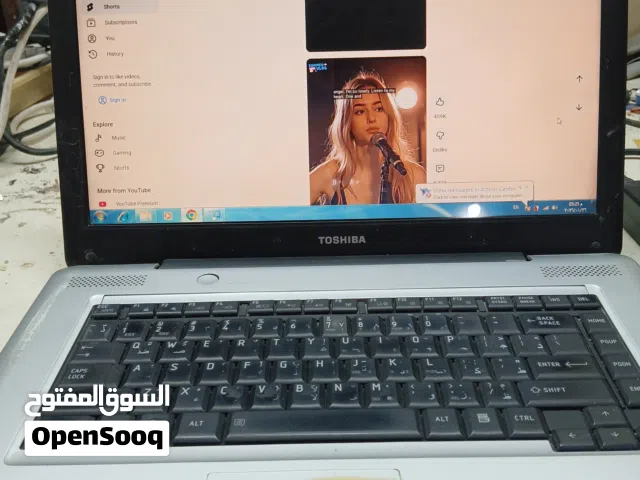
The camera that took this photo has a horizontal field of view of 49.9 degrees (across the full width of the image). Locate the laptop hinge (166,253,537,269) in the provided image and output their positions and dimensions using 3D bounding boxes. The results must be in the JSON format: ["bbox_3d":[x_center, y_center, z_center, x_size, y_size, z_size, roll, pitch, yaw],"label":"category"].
[{"bbox_3d":[0.014,0.014,0.452,0.240,0.011,0.013,-1,29,1],"label":"laptop hinge"}]

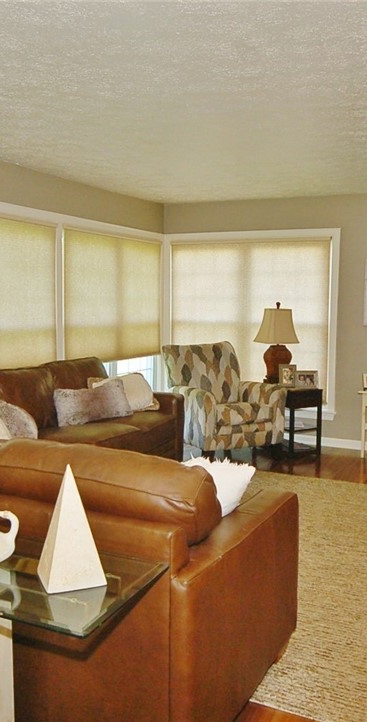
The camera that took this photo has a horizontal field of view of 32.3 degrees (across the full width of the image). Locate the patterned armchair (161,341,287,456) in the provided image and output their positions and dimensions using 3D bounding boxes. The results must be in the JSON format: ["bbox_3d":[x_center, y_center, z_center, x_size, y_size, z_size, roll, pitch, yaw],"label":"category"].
[{"bbox_3d":[0.356,0.361,6.042,0.820,1.000,0.920,-2,6,-24],"label":"patterned armchair"}]

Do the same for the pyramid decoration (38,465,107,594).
[{"bbox_3d":[-0.297,0.429,1.684,0.149,0.311,0.149,-2,6,-19],"label":"pyramid decoration"}]

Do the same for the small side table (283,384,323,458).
[{"bbox_3d":[1.024,0.544,6.048,0.330,0.620,0.520,-2,6,-24],"label":"small side table"}]

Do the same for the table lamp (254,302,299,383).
[{"bbox_3d":[0.903,-0.170,6.078,0.335,0.780,0.335,-2,6,-24],"label":"table lamp"}]

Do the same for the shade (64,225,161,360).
[{"bbox_3d":[-0.634,-0.595,6.043,0.050,1.180,1.700,3,7,25],"label":"shade"}]

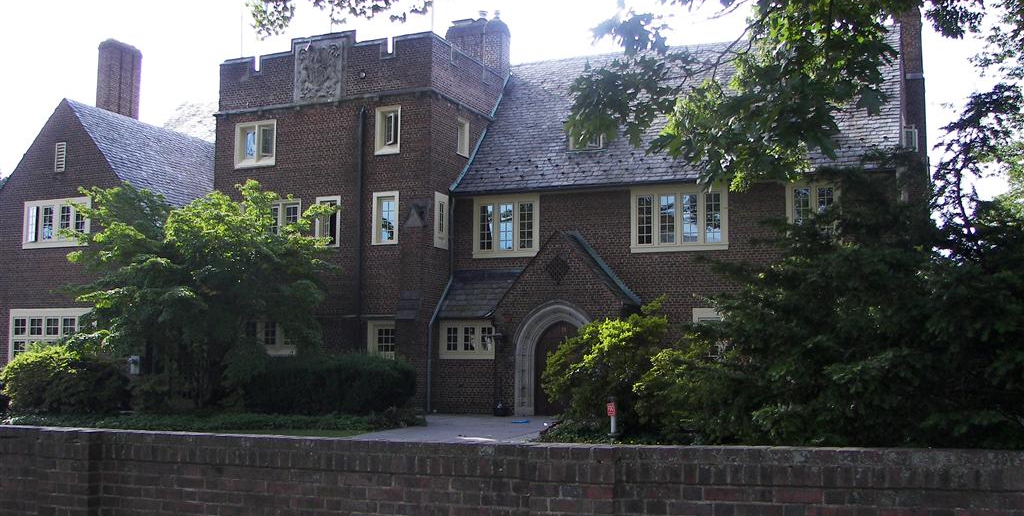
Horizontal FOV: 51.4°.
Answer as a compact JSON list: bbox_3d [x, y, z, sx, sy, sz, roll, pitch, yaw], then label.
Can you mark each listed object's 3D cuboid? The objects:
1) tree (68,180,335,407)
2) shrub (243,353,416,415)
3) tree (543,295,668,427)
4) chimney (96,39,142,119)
[{"bbox_3d":[-7.615,0.964,26.500,6.326,5.771,5.693,2,-6,-16],"label":"tree"},{"bbox_3d":[-4.764,3.276,27.800,4.194,1.512,1.700,-2,-7,24],"label":"shrub"},{"bbox_3d":[1.964,2.174,22.200,2.655,2.659,2.523,0,-6,5],"label":"tree"},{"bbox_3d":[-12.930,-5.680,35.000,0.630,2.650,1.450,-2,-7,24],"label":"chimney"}]

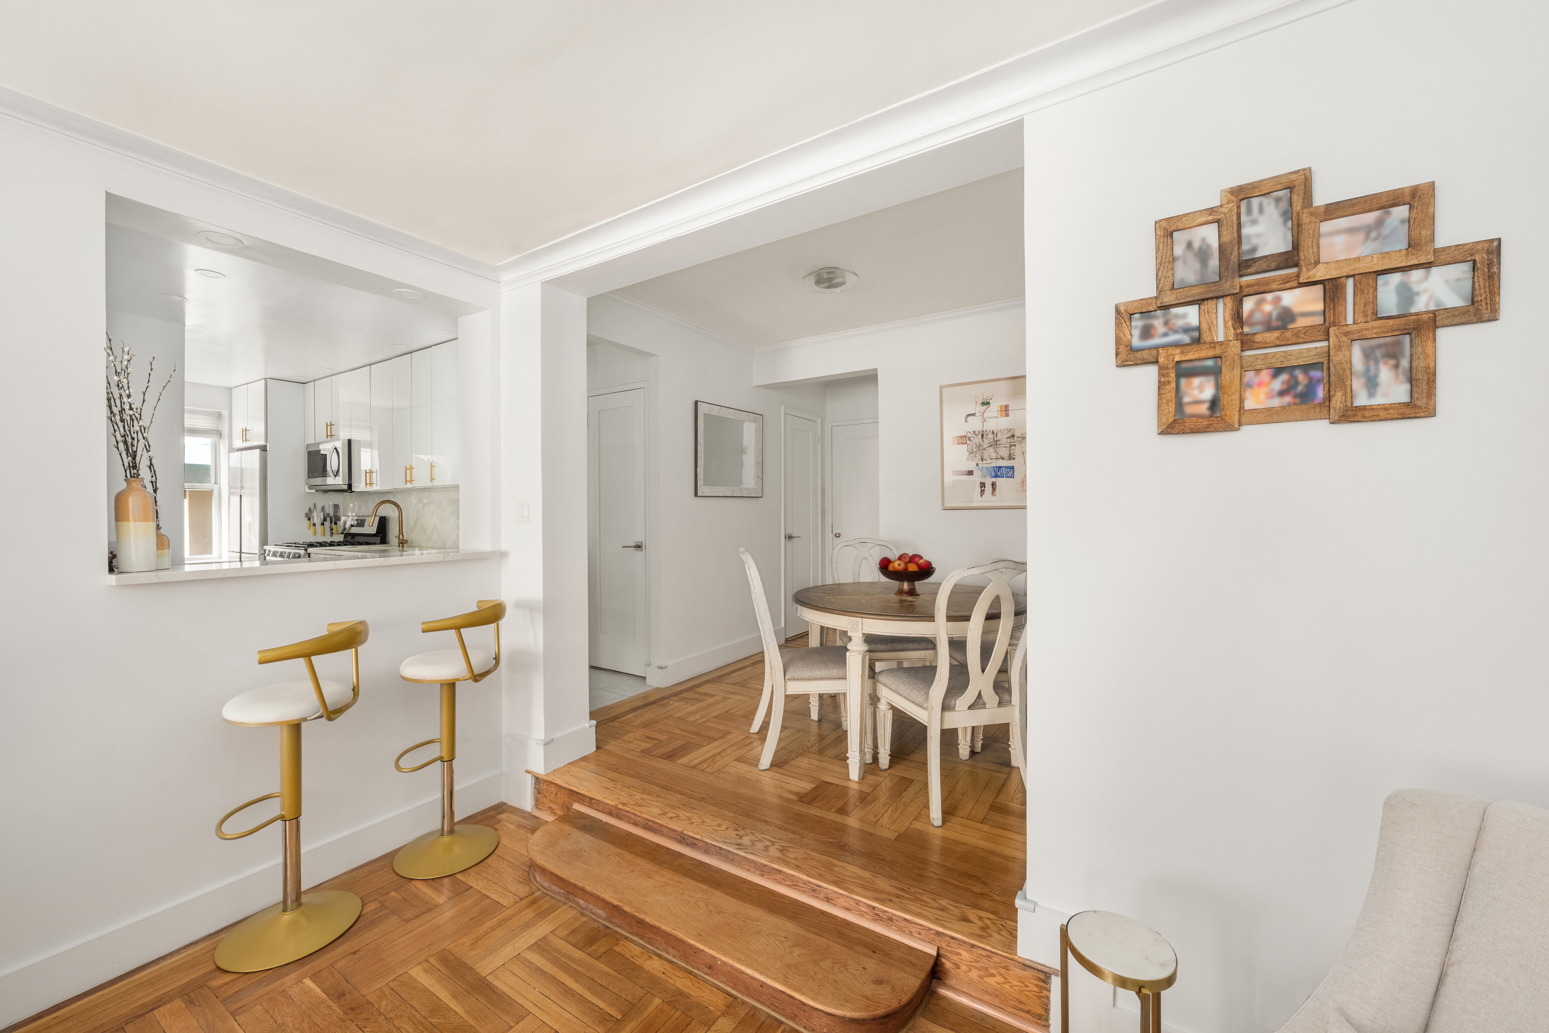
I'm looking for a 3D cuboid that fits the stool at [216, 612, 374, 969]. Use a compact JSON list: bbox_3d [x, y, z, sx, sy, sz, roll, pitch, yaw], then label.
[{"bbox_3d":[-1.636,0.891,2.062,0.440,1.030,0.490,0,0,-16],"label":"stool"}]

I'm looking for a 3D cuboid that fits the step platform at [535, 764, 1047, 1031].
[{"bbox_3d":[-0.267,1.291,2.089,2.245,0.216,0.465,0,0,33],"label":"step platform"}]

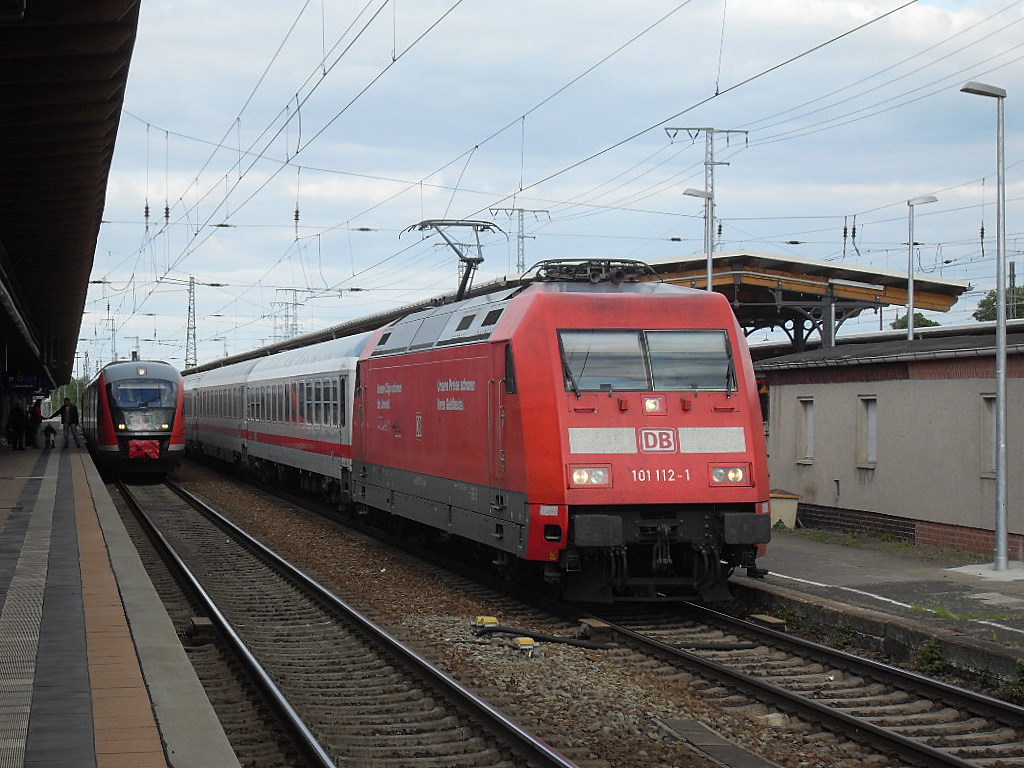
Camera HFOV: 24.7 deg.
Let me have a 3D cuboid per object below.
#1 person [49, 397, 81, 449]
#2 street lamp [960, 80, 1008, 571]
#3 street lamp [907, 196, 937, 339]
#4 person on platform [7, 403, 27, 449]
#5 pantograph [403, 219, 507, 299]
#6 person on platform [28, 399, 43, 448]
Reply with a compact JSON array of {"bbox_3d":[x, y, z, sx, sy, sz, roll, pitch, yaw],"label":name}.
[{"bbox_3d":[-15.890,1.390,83.000,1.050,1.780,0.500,0,-1,-5],"label":"person"},{"bbox_3d":[6.290,-0.780,31.200,0.600,6.500,0.240,0,-1,-11],"label":"street lamp"},{"bbox_3d":[8.480,-0.620,48.200,0.600,6.500,0.240,0,-1,-11],"label":"street lamp"},{"bbox_3d":[-16.960,1.455,80.200,0.600,1.660,0.450,0,-1,-11],"label":"person on platform"},{"bbox_3d":[-0.900,-1.990,40.600,1.950,1.700,2.200,0,-1,-11],"label":"pantograph"},{"bbox_3d":[-16.890,1.420,83.000,0.520,1.740,0.450,0,-1,-18],"label":"person on platform"}]

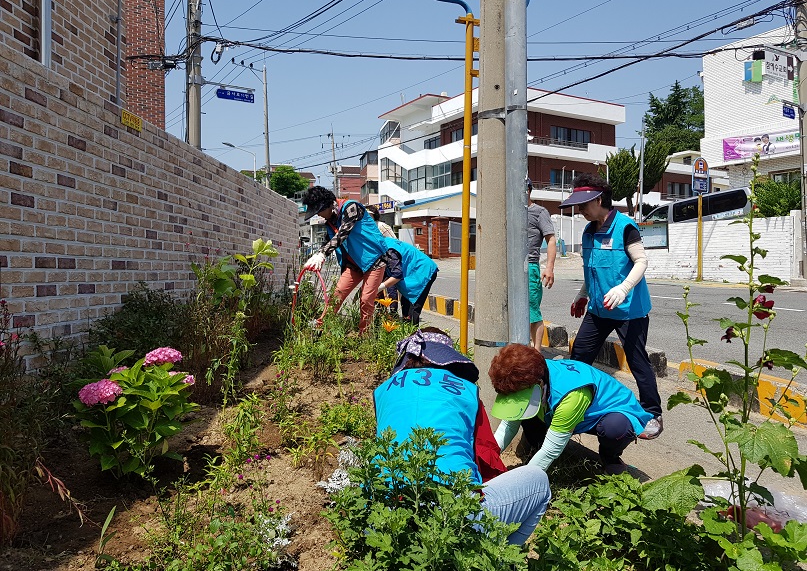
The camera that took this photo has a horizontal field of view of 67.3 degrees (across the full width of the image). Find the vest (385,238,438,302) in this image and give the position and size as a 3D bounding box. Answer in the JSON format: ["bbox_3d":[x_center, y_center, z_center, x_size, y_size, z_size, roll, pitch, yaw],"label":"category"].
[{"bbox_3d":[0.070,-0.149,5.300,0.550,0.290,0.420,41,-6,3],"label":"vest"}]

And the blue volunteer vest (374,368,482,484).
[{"bbox_3d":[0.108,0.579,2.420,0.420,0.260,0.550,-6,43,6],"label":"blue volunteer vest"}]

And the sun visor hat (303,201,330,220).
[{"bbox_3d":[-0.666,-0.596,4.750,0.240,0.100,0.190,-32,6,-18],"label":"sun visor hat"}]

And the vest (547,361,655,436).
[{"bbox_3d":[0.944,0.550,2.950,0.540,0.260,0.400,22,-13,-36],"label":"vest"}]

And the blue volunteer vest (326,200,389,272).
[{"bbox_3d":[-0.349,-0.396,4.800,0.290,0.550,0.420,-32,6,-15],"label":"blue volunteer vest"}]

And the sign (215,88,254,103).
[{"bbox_3d":[-3.992,-4.503,14.400,0.890,0.210,0.050,0,1,-27],"label":"sign"}]

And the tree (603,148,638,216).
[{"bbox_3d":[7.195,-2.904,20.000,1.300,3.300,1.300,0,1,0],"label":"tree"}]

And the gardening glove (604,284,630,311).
[{"bbox_3d":[1.197,0.071,3.430,0.120,0.200,0.090,35,-12,16],"label":"gardening glove"}]

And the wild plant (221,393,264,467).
[{"bbox_3d":[-0.816,0.735,3.070,0.230,0.370,0.220,0,1,0],"label":"wild plant"}]

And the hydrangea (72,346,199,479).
[{"bbox_3d":[-1.305,0.618,2.950,0.610,0.650,0.560,0,1,0],"label":"hydrangea"}]

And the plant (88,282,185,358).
[{"bbox_3d":[-1.542,0.202,3.500,0.500,0.460,0.520,0,1,6],"label":"plant"}]

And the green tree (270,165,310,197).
[{"bbox_3d":[-13.782,-11.644,72.000,4.800,5.600,4.600,0,1,0],"label":"green tree"}]

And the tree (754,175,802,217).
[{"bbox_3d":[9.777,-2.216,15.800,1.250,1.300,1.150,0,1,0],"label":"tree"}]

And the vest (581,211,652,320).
[{"bbox_3d":[1.265,-0.119,3.600,0.350,0.640,0.440,-4,2,-21],"label":"vest"}]

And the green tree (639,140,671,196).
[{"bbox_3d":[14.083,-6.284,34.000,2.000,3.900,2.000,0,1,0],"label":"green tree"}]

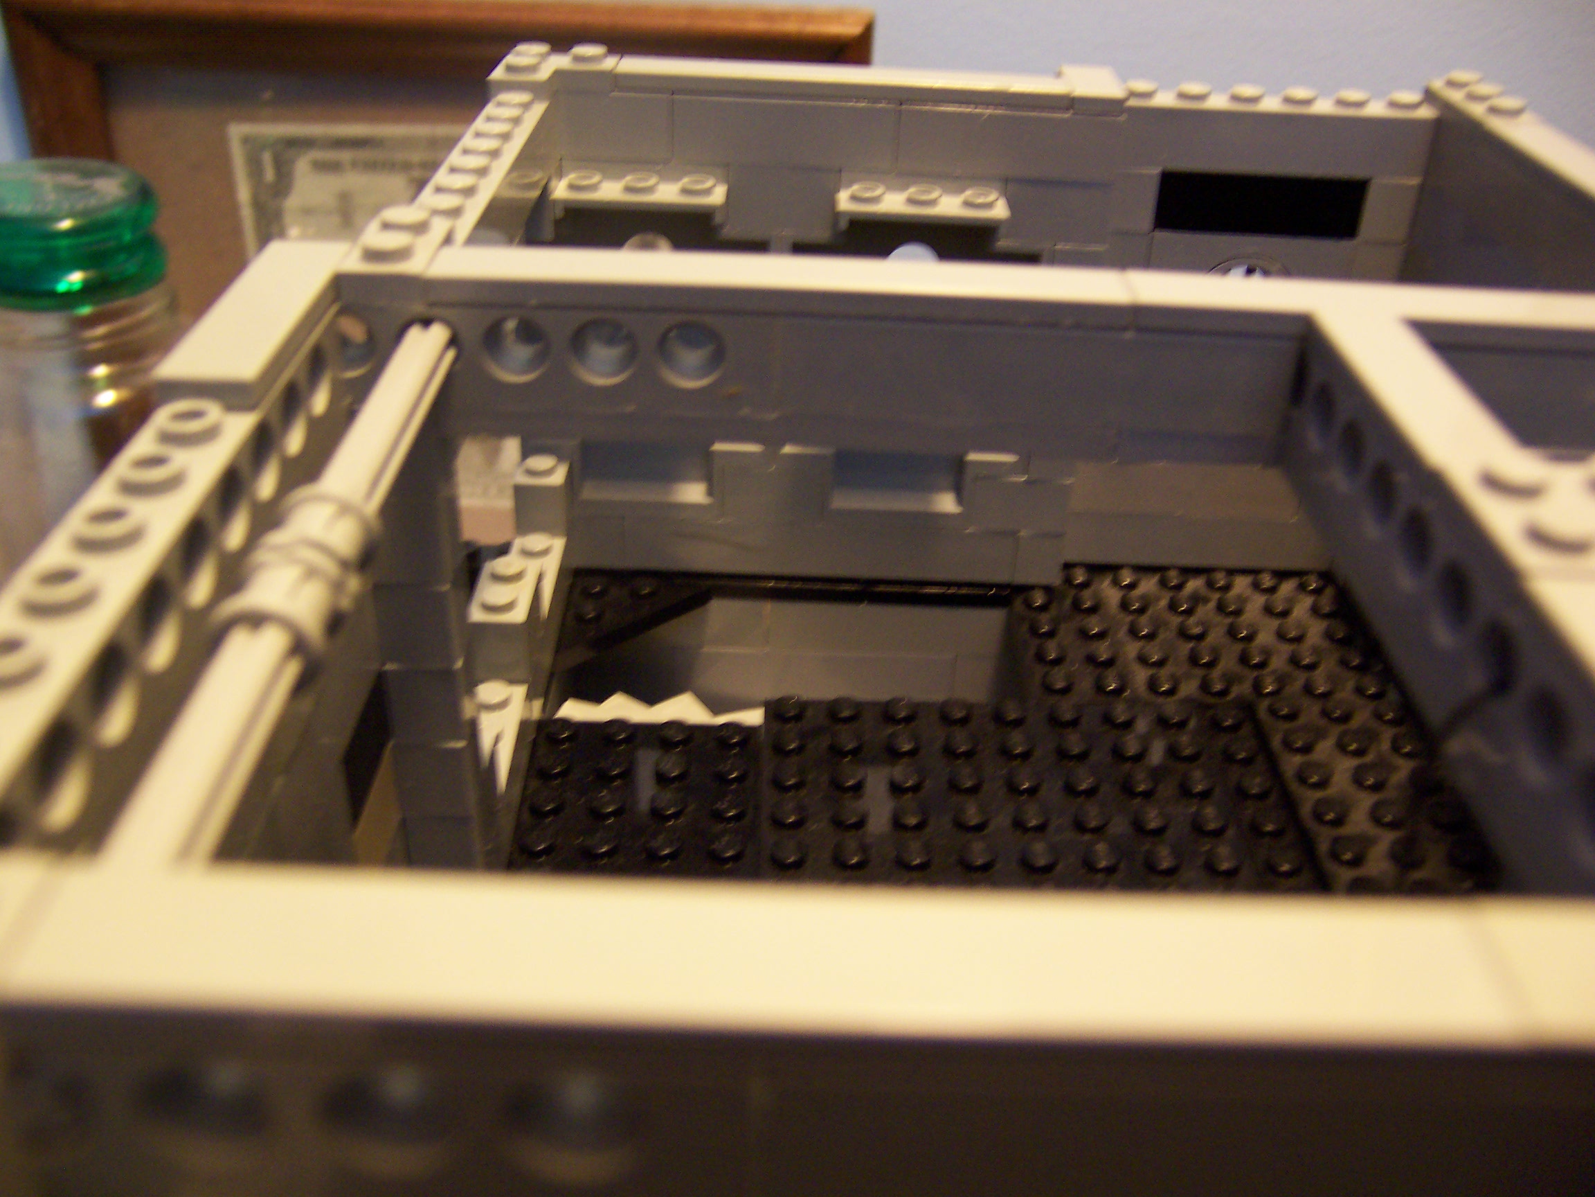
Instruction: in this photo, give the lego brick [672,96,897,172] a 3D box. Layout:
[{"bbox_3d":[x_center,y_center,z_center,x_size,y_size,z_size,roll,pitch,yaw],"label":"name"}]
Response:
[{"bbox_3d":[-0.002,-0.068,0.219,0.032,0.010,0.008,1,31,-1],"label":"lego brick"}]

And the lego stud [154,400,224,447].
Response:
[{"bbox_3d":[-0.045,-0.013,0.114,0.005,0.002,0.005,1,31,-1],"label":"lego stud"}]

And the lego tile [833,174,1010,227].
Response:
[{"bbox_3d":[0.018,-0.056,0.217,0.024,0.005,0.009,1,31,-1],"label":"lego tile"}]

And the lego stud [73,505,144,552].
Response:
[{"bbox_3d":[-0.045,-0.005,0.100,0.005,0.002,0.005,1,31,-1],"label":"lego stud"}]

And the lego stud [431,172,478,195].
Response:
[{"bbox_3d":[-0.037,-0.045,0.166,0.005,0.002,0.005,2,31,-1],"label":"lego stud"}]

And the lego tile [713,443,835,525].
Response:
[{"bbox_3d":[-0.004,-0.020,0.249,0.018,0.012,0.008,2,31,-1],"label":"lego tile"}]

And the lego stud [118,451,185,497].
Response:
[{"bbox_3d":[-0.045,-0.009,0.106,0.005,0.002,0.005,2,31,-1],"label":"lego stud"}]

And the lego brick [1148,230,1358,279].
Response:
[{"bbox_3d":[0.071,-0.054,0.243,0.032,0.010,0.008,2,31,-1],"label":"lego brick"}]

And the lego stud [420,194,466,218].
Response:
[{"bbox_3d":[-0.038,-0.042,0.162,0.005,0.002,0.005,2,31,-1],"label":"lego stud"}]

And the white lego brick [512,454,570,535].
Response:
[{"bbox_3d":[-0.041,-0.017,0.247,0.008,0.011,0.008,2,31,-1],"label":"white lego brick"}]

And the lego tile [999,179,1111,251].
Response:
[{"bbox_3d":[0.038,-0.058,0.226,0.016,0.010,0.008,2,31,-1],"label":"lego tile"}]

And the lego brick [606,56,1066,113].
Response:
[{"bbox_3d":[0.006,-0.073,0.218,0.064,0.003,0.008,2,31,-1],"label":"lego brick"}]

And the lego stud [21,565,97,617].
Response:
[{"bbox_3d":[-0.045,-0.001,0.094,0.005,0.002,0.005,1,31,-1],"label":"lego stud"}]

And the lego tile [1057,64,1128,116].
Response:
[{"bbox_3d":[0.042,-0.074,0.222,0.008,0.003,0.016,2,31,-1],"label":"lego tile"}]

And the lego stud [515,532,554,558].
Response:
[{"bbox_3d":[-0.040,-0.008,0.235,0.005,0.002,0.005,2,31,-1],"label":"lego stud"}]

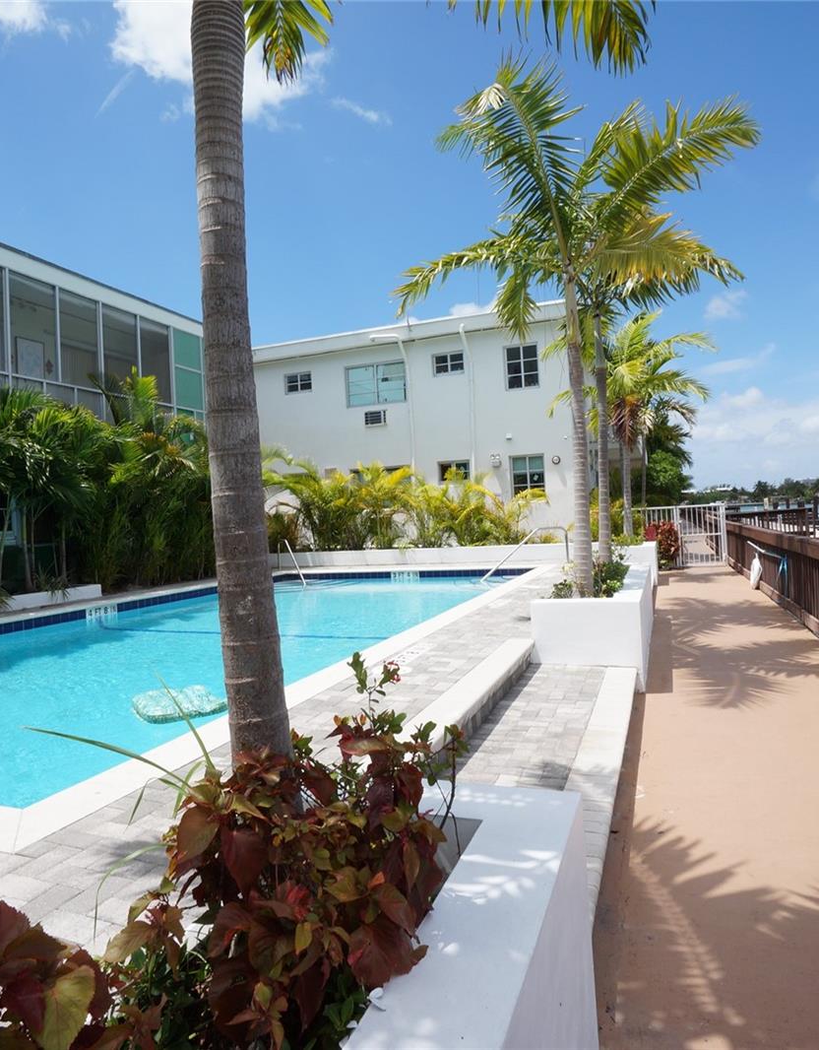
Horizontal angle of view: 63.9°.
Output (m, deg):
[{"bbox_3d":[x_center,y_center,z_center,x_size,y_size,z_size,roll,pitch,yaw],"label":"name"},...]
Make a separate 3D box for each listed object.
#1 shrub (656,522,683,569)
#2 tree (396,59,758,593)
[{"bbox_3d":[6.583,0.514,16.750,0.750,1.200,0.720,-2,0,22],"label":"shrub"},{"bbox_3d":[1.649,-1.825,6.306,3.250,5.050,2.900,-2,0,22],"label":"tree"}]

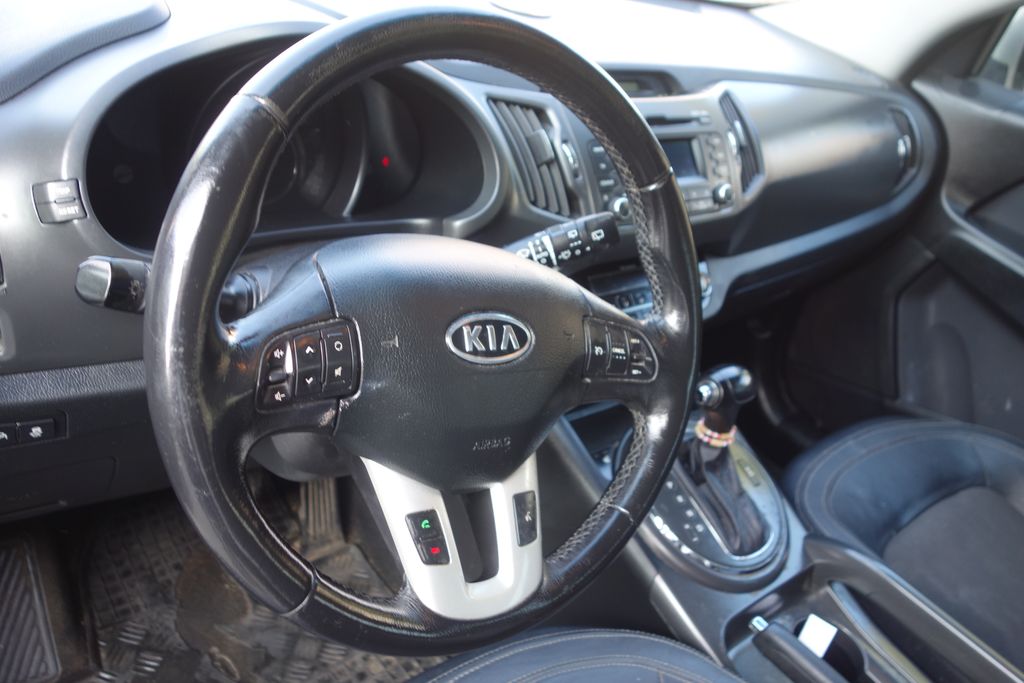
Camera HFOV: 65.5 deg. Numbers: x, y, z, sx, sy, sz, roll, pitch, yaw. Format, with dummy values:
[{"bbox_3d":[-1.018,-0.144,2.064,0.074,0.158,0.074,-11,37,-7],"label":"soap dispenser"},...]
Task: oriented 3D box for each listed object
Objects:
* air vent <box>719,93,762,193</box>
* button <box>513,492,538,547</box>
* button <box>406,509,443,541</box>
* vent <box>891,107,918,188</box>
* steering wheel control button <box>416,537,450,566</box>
[{"bbox_3d":[0.261,-0.234,0.926,0.050,0.108,0.024,-13,-5,-43],"label":"air vent"},{"bbox_3d":[0.008,0.114,0.512,0.018,0.031,0.005,3,-14,-36],"label":"button"},{"bbox_3d":[-0.053,0.108,0.469,0.019,0.015,0.005,-5,-9,-37],"label":"button"},{"bbox_3d":[0.604,-0.296,1.230,0.053,0.118,0.024,-8,4,-36],"label":"vent"},{"bbox_3d":[-0.048,0.122,0.468,0.018,0.015,0.005,-5,-9,-37],"label":"steering wheel control button"}]

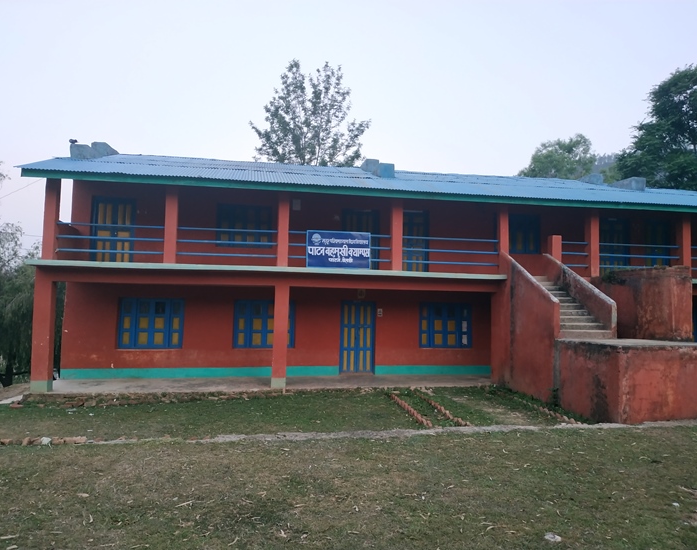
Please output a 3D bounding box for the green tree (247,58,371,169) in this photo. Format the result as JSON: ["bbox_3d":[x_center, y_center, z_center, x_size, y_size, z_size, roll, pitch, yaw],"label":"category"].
[{"bbox_3d":[-1.928,-3.868,25.795,6.337,14.382,6.100,2,-3,-10],"label":"green tree"}]

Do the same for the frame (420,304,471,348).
[{"bbox_3d":[2.808,1.456,14.661,1.581,1.298,0.120,2,-3,-10],"label":"frame"}]

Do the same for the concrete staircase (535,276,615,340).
[{"bbox_3d":[5.040,0.724,12.519,1.240,1.460,2.550,2,-3,-10],"label":"concrete staircase"}]

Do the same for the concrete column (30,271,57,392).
[{"bbox_3d":[-6.681,1.217,11.203,0.344,2.647,0.340,2,-3,-10],"label":"concrete column"}]

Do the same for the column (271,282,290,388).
[{"bbox_3d":[-1.623,1.461,12.119,0.347,2.396,0.340,2,-3,-10],"label":"column"}]

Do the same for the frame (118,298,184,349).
[{"bbox_3d":[-5.096,1.266,13.219,1.581,1.299,0.120,2,-3,-10],"label":"frame"}]

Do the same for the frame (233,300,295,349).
[{"bbox_3d":[-2.250,1.334,13.738,1.599,1.291,0.120,2,-3,-10],"label":"frame"}]

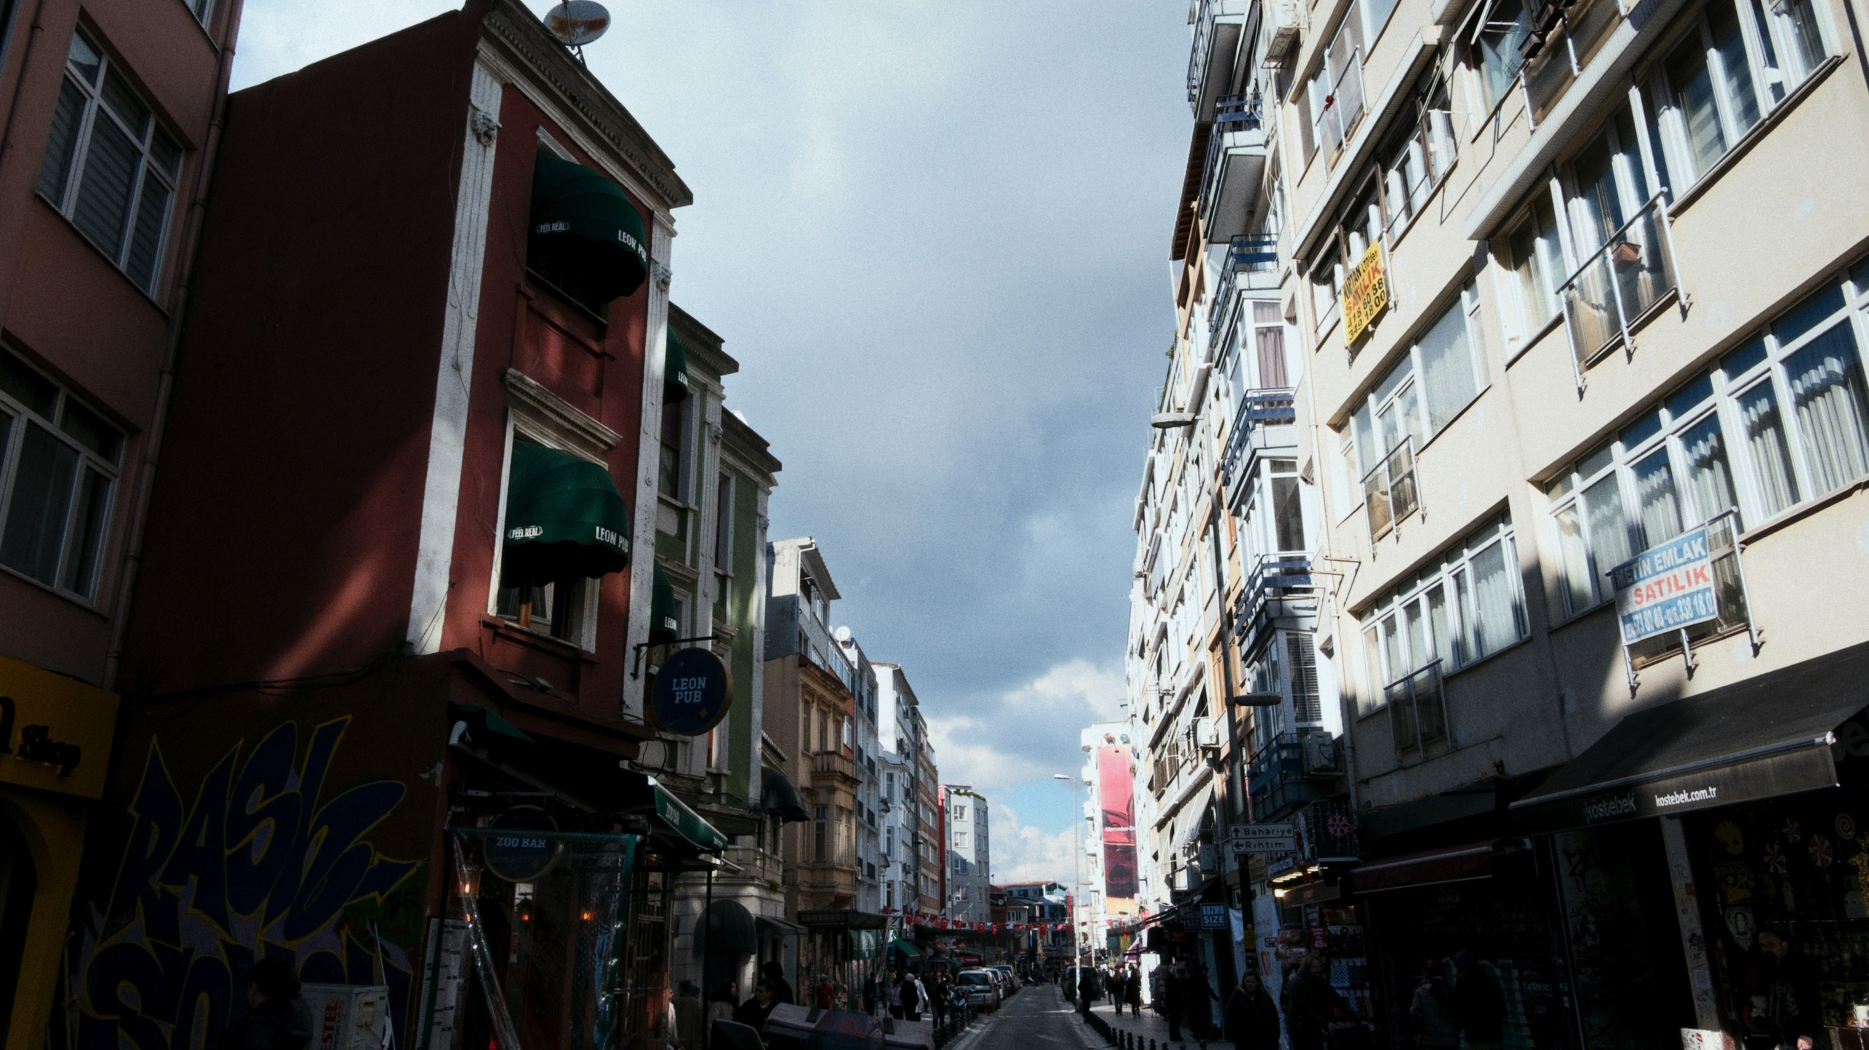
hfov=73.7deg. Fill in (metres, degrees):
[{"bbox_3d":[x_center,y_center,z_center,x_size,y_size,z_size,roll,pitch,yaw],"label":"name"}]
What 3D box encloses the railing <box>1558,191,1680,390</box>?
[{"bbox_3d":[6.195,-2.068,11.260,0.150,1.060,1.760,0,-18,-2],"label":"railing"}]

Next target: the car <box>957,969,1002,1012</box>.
[{"bbox_3d":[2.023,22.194,59.494,1.770,1.800,4.250,-2,-18,4],"label":"car"}]

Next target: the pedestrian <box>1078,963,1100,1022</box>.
[{"bbox_3d":[5.616,17.174,45.420,0.520,1.720,0.380,0,-18,-1],"label":"pedestrian"}]

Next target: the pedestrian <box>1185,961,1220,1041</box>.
[{"bbox_3d":[6.454,11.528,30.094,0.550,1.720,0.450,14,-23,-38],"label":"pedestrian"}]

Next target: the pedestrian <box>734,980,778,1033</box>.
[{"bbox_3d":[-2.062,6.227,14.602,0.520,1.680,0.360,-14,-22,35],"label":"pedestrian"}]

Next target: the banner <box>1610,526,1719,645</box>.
[{"bbox_3d":[6.204,0.570,10.612,0.040,0.720,1.330,0,-18,-2],"label":"banner"}]

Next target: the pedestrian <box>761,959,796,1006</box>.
[{"bbox_3d":[-1.970,6.373,15.607,0.450,1.710,0.520,-6,-19,15],"label":"pedestrian"}]

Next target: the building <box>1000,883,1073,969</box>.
[{"bbox_3d":[15.133,60.559,185.796,10.500,13.500,10.500,-9,-20,23],"label":"building"}]

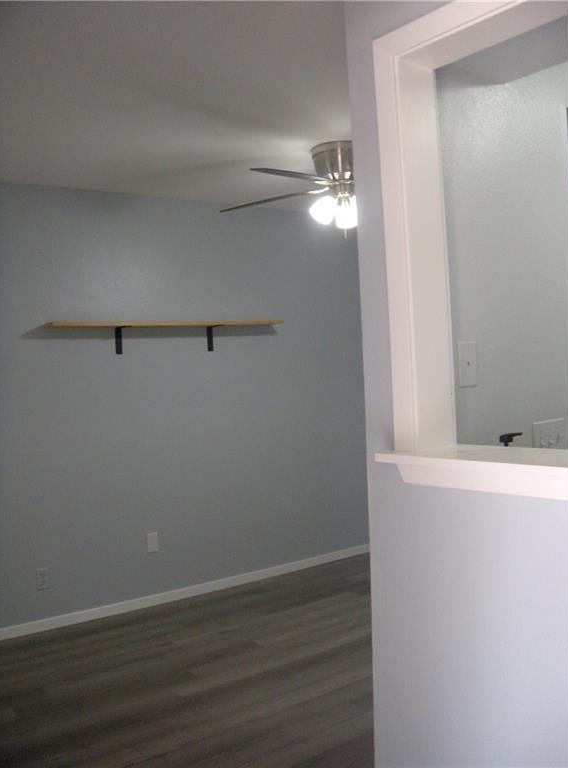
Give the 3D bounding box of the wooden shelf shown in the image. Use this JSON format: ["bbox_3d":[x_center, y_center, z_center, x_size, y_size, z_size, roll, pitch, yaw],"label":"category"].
[{"bbox_3d":[-0.661,-0.281,4.700,1.540,0.180,0.177,-4,1,-37],"label":"wooden shelf"}]

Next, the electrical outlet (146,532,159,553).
[{"bbox_3d":[-0.788,0.956,4.680,0.070,0.114,0.008,-4,1,-37],"label":"electrical outlet"}]

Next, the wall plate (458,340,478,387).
[{"bbox_3d":[0.472,-0.050,1.973,0.070,0.115,0.008,-4,1,-37],"label":"wall plate"}]

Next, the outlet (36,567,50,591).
[{"bbox_3d":[-1.324,1.075,4.273,0.070,0.115,0.008,-4,1,-37],"label":"outlet"}]

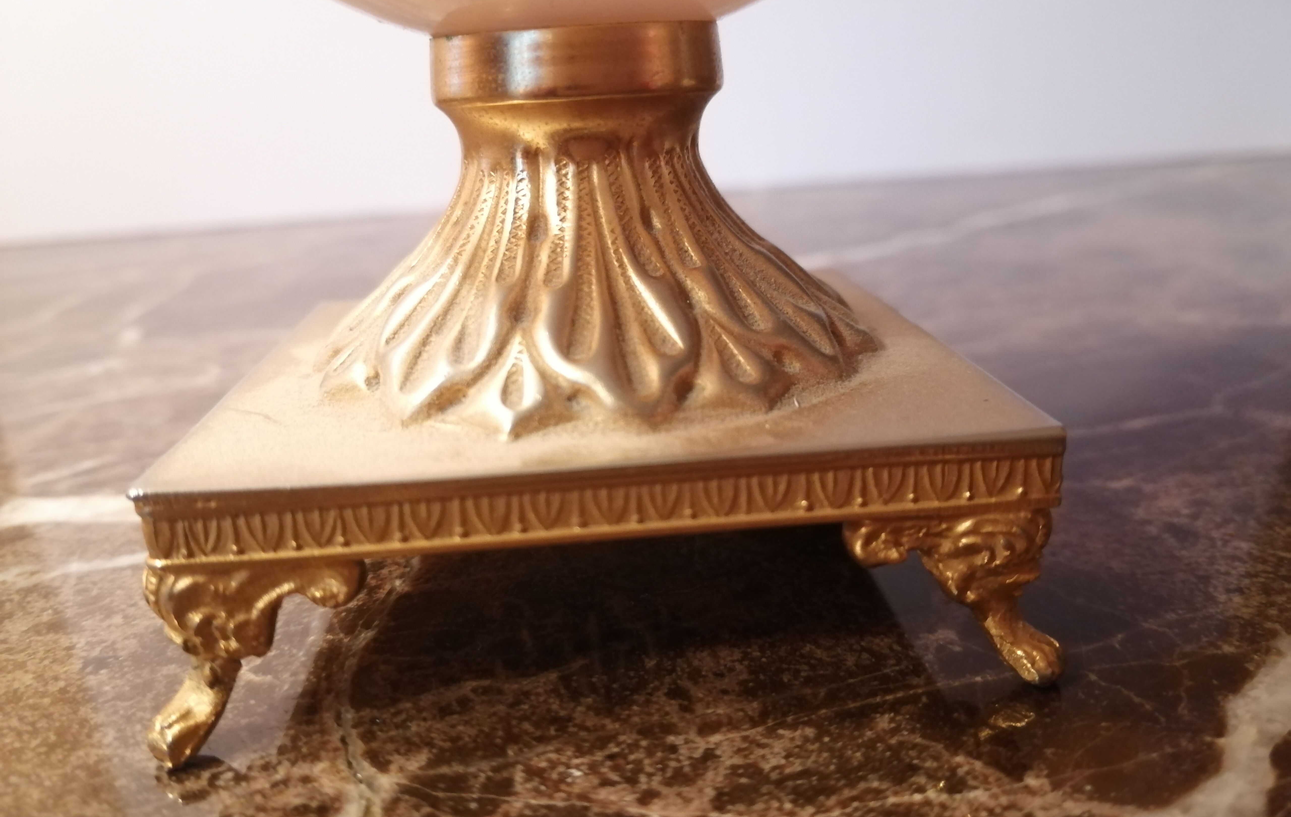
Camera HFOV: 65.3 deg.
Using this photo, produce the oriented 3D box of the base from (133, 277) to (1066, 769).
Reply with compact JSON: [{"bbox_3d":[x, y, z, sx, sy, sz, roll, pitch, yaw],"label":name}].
[{"bbox_3d":[-0.008,0.006,0.160,0.100,0.033,0.099,-4,18,-5],"label":"base"}]

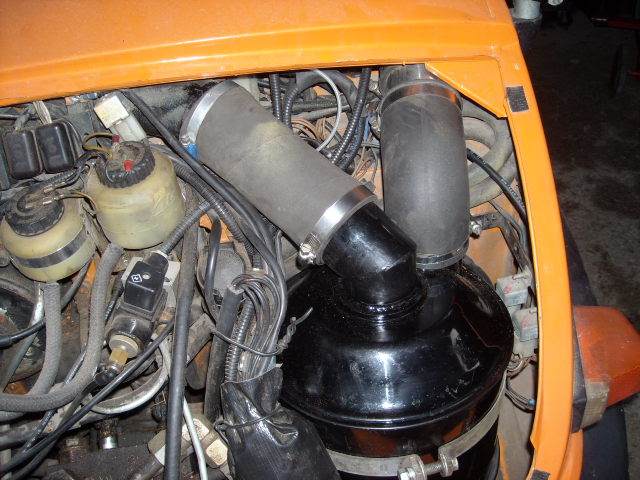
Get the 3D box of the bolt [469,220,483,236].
[{"bbox_3d":[0.180,-0.013,0.750,0.015,0.015,0.018,14,39,3],"label":"bolt"}]

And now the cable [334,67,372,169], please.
[{"bbox_3d":[0.044,-0.155,0.815,0.019,0.135,0.017,16,14,0],"label":"cable"}]

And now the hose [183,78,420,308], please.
[{"bbox_3d":[-0.015,-0.045,0.655,0.285,0.110,0.102,41,57,19],"label":"hose"}]

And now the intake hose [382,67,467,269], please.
[{"bbox_3d":[0.113,-0.078,0.698,0.096,0.215,0.118,-2,3,0],"label":"intake hose"}]

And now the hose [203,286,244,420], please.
[{"bbox_3d":[-0.102,0.128,0.690,0.019,0.172,0.019,14,29,0],"label":"hose"}]

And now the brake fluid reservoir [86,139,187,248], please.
[{"bbox_3d":[-0.169,-0.044,0.590,0.082,0.078,0.082,-4,42,0],"label":"brake fluid reservoir"}]

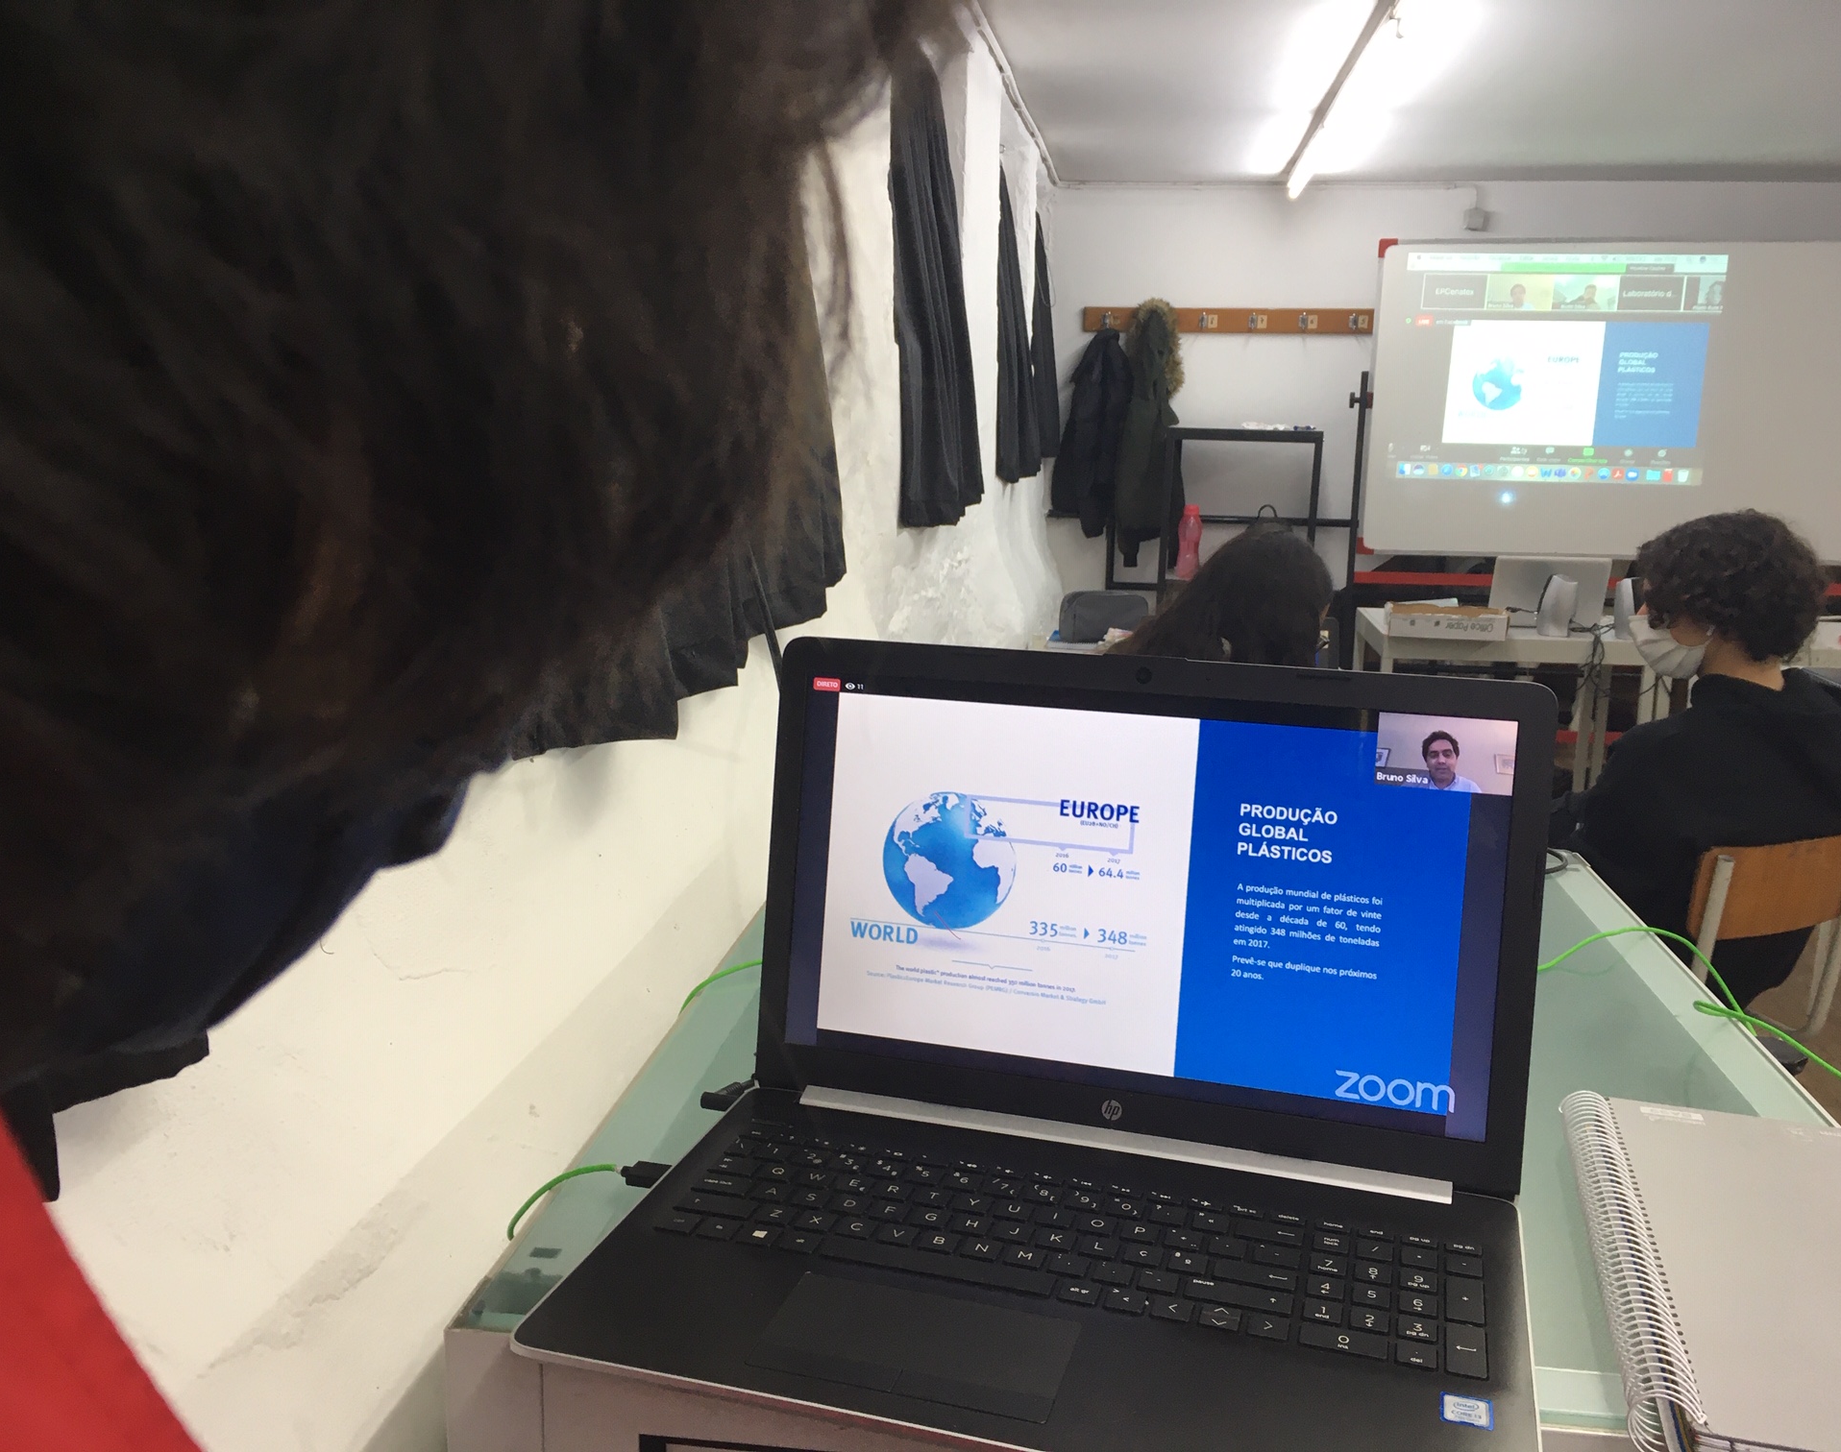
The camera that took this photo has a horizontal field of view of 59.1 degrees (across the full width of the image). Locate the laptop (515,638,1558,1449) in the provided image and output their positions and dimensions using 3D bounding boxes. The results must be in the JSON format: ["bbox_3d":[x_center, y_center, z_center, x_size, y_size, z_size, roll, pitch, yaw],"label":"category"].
[{"bbox_3d":[0.066,0.118,0.683,0.377,0.256,0.290,5,13,17],"label":"laptop"}]

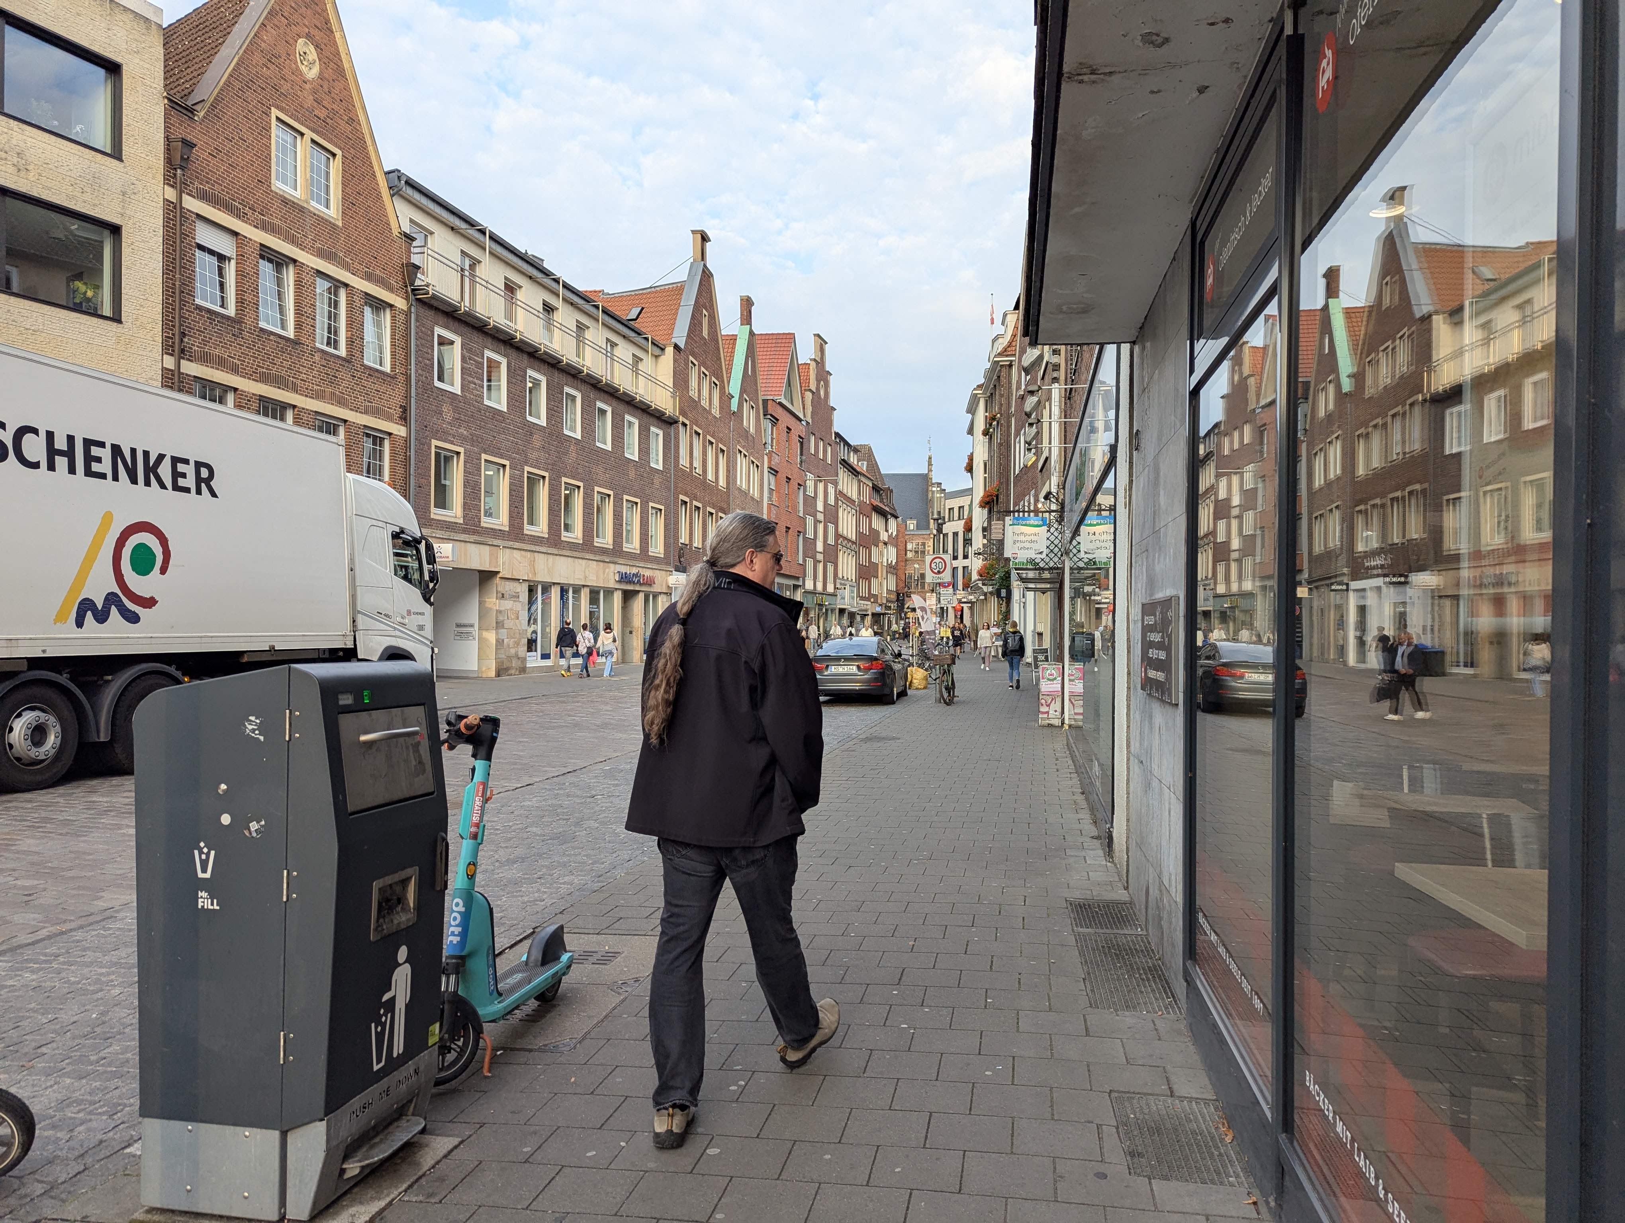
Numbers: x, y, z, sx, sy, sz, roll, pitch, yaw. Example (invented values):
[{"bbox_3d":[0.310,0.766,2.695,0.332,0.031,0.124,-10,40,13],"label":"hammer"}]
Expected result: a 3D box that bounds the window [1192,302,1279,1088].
[{"bbox_3d":[1.421,0.267,3.842,0.080,2.260,1.378,0,-1,10],"label":"window"}]

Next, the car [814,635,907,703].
[{"bbox_3d":[0.966,1.194,24.192,1.830,1.390,4.640,0,-1,9],"label":"car"}]

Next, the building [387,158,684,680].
[{"bbox_3d":[-13.366,-4.872,39.653,11.000,13.736,19.270,0,-1,13],"label":"building"}]

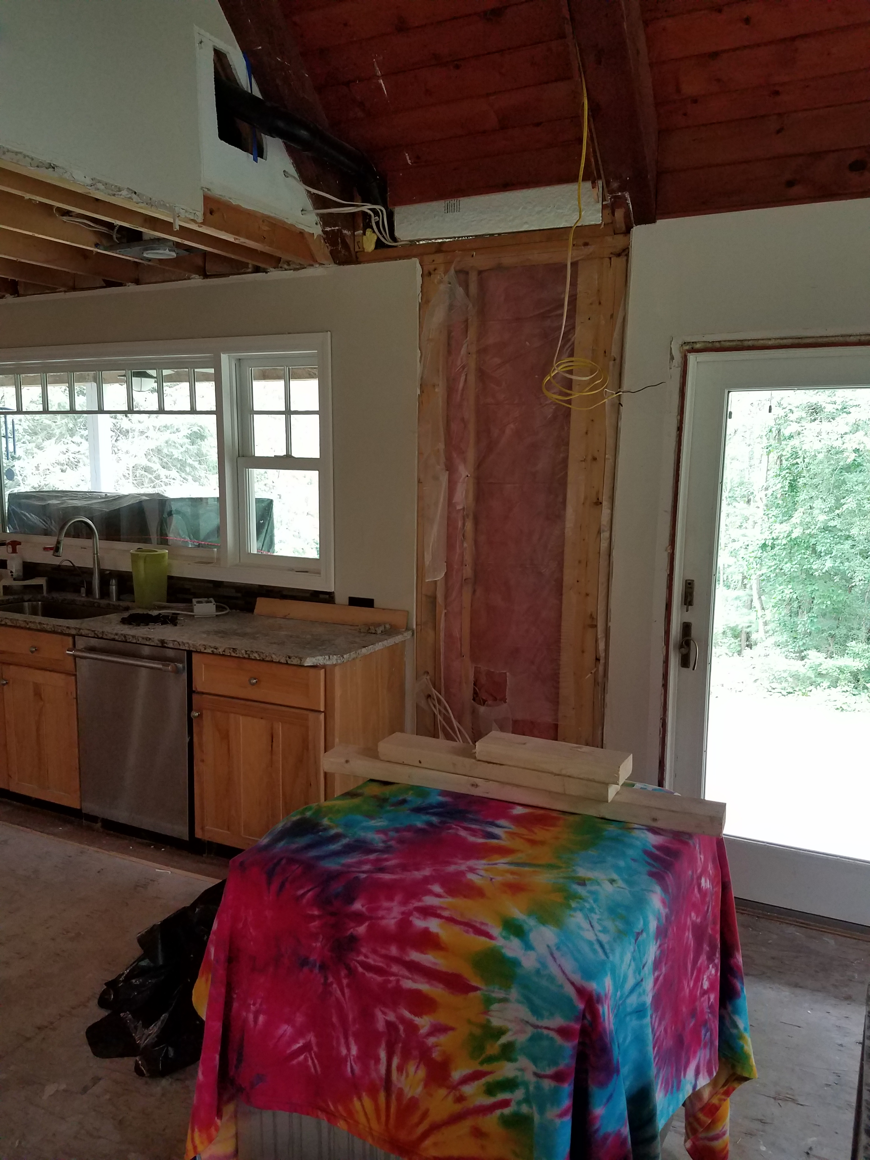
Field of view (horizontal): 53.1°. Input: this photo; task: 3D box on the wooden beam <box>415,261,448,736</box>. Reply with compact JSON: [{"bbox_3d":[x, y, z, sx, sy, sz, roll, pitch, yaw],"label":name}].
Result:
[{"bbox_3d":[-0.002,-0.135,3.728,0.113,2.295,0.110,5,9,24],"label":"wooden beam"}]

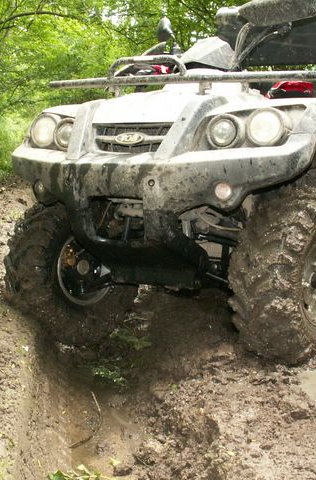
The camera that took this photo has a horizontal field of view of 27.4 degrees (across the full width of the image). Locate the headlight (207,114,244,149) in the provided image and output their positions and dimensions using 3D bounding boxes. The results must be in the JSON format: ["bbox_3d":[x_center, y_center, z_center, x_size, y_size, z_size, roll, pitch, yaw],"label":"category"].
[{"bbox_3d":[0.223,-0.346,2.071,0.107,0.107,0.090,3,11,21],"label":"headlight"}]

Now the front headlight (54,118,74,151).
[{"bbox_3d":[-0.299,-0.369,2.271,0.108,0.108,0.090,3,11,21],"label":"front headlight"}]

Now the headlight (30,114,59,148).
[{"bbox_3d":[-0.393,-0.395,2.349,0.118,0.118,0.085,3,11,21],"label":"headlight"}]

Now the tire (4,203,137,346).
[{"bbox_3d":[-0.365,0.128,2.760,0.220,0.640,0.640,3,10,37],"label":"tire"}]

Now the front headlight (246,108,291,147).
[{"bbox_3d":[0.353,-0.360,2.069,0.117,0.117,0.085,3,11,21],"label":"front headlight"}]

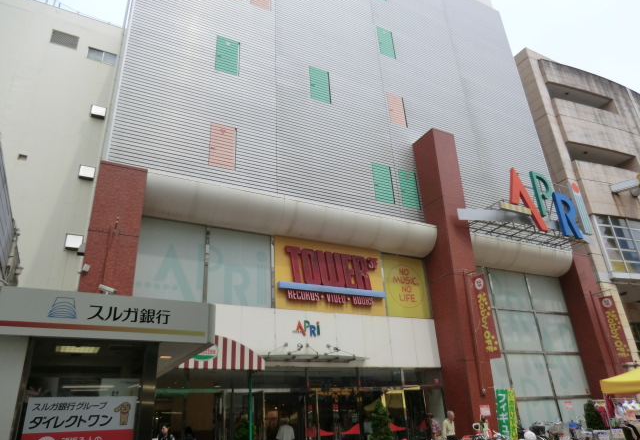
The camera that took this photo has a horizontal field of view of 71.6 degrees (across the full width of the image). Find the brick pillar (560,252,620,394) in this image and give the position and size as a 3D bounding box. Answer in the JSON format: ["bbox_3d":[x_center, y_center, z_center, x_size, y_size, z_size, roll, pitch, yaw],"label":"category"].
[{"bbox_3d":[12.464,5.525,20.071,1.180,8.150,0.970,10,-27,-27],"label":"brick pillar"}]

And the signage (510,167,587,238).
[{"bbox_3d":[10.141,-0.785,19.744,5.386,2.971,0.300,10,-27,-27],"label":"signage"}]

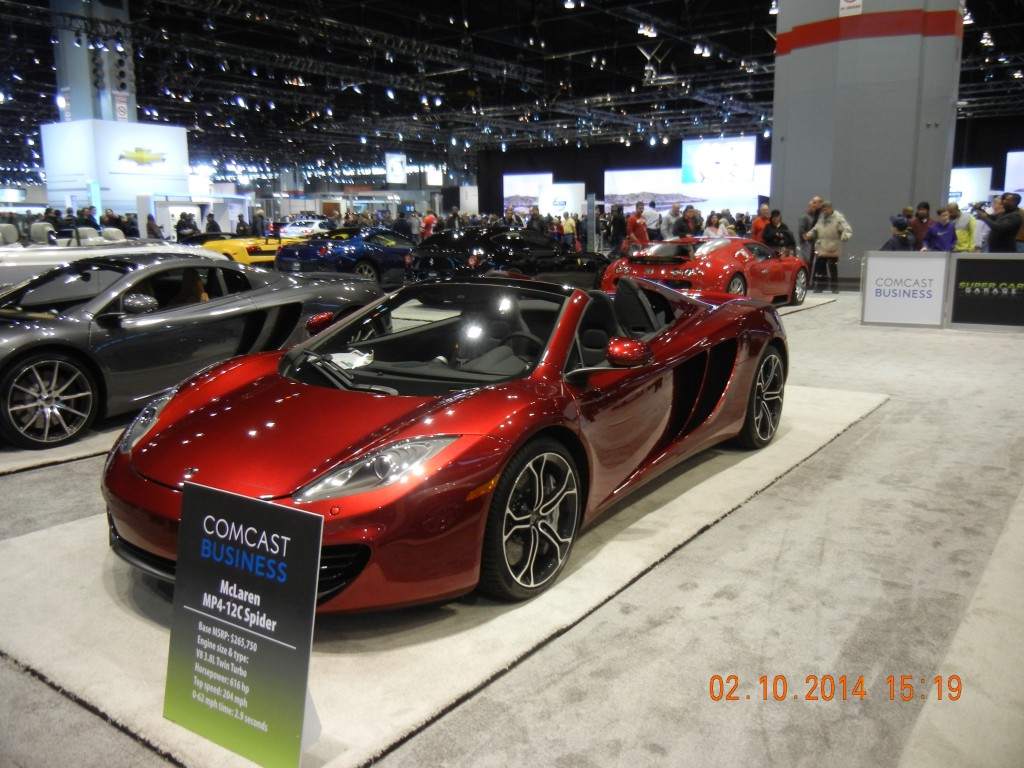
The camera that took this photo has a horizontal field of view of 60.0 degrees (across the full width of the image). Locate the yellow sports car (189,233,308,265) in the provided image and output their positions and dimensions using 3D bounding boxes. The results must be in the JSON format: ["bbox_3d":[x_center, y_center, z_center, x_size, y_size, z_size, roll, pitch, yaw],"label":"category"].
[{"bbox_3d":[-8.134,-3.511,24.108,4.370,1.180,1.920,5,11,25],"label":"yellow sports car"}]

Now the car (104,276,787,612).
[{"bbox_3d":[0.023,-0.030,4.770,1.950,1.190,4.500,7,12,33],"label":"car"}]

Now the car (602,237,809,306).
[{"bbox_3d":[3.475,-1.875,14.950,2.000,1.200,4.450,8,13,37],"label":"car"}]

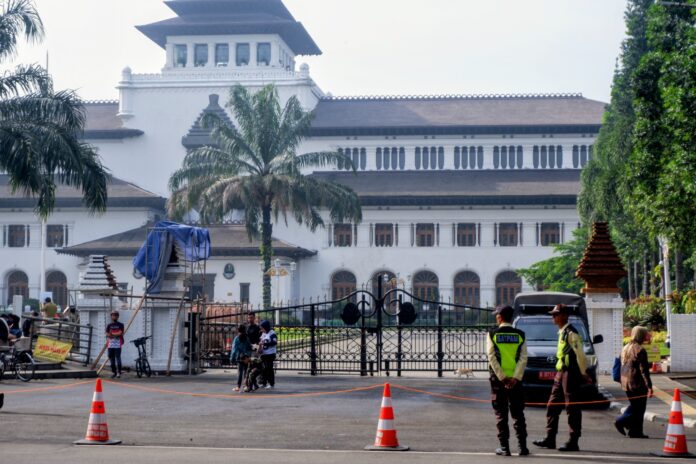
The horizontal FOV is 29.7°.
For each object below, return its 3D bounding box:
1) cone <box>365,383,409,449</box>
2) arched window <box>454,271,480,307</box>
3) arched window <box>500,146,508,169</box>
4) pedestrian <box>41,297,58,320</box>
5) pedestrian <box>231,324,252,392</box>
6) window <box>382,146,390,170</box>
[{"bbox_3d":[0.463,2.206,15.760,0.480,0.775,0.480,0,-4,7],"label":"cone"},{"bbox_3d":[11.090,5.290,122.000,2.400,3.400,0.350,0,-4,7],"label":"arched window"},{"bbox_3d":[14.312,-6.799,120.300,0.560,2.080,0.250,0,-4,7],"label":"arched window"},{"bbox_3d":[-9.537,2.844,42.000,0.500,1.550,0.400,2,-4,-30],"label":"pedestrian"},{"bbox_3d":[-2.288,2.688,28.335,0.480,1.385,0.380,-2,-5,37],"label":"pedestrian"},{"bbox_3d":[3.851,-7.228,129.800,0.560,2.200,0.250,0,-4,7],"label":"window"}]

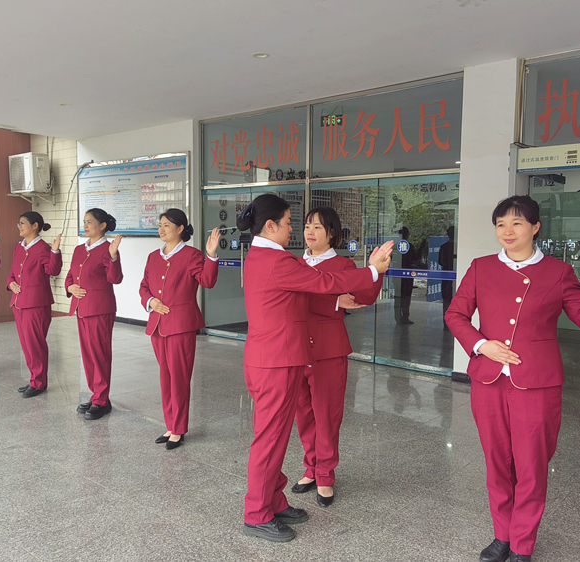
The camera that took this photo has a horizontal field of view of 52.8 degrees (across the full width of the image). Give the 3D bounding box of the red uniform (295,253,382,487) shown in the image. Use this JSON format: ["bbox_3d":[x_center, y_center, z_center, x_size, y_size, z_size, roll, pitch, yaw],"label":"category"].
[{"bbox_3d":[0.190,0.493,3.118,0.580,1.280,0.380,3,4,28],"label":"red uniform"}]

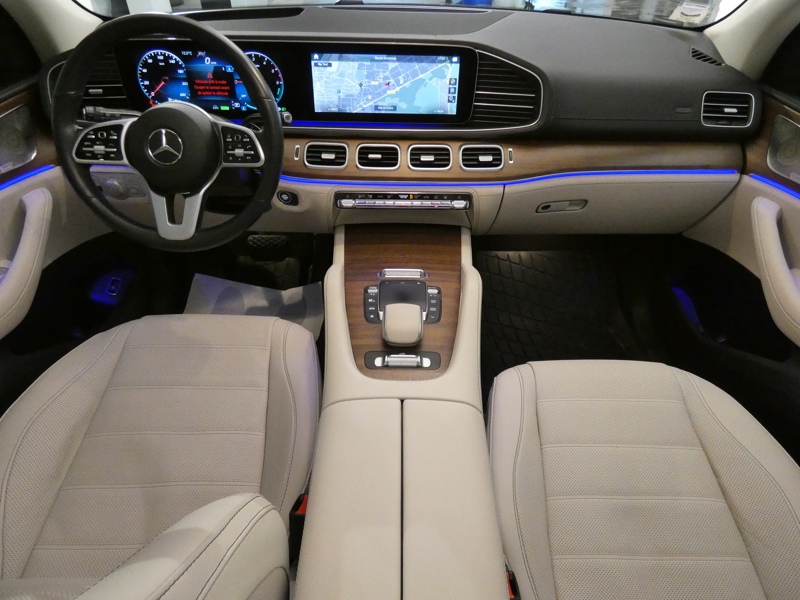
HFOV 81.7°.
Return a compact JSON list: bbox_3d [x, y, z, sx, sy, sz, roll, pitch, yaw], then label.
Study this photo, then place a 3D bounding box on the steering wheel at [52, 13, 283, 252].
[{"bbox_3d":[-0.387,-0.272,0.796,0.378,0.378,0.100,0,16,-1],"label":"steering wheel"}]

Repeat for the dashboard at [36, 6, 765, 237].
[{"bbox_3d":[-0.001,-0.443,1.139,1.500,0.440,0.480,0,38,0],"label":"dashboard"}]

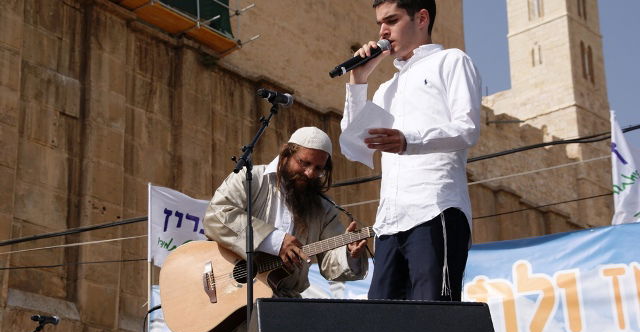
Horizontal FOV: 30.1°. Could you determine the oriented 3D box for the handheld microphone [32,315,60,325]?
[{"bbox_3d":[-1.448,0.814,6.311,0.051,0.051,0.260,-7,-12,20],"label":"handheld microphone"}]

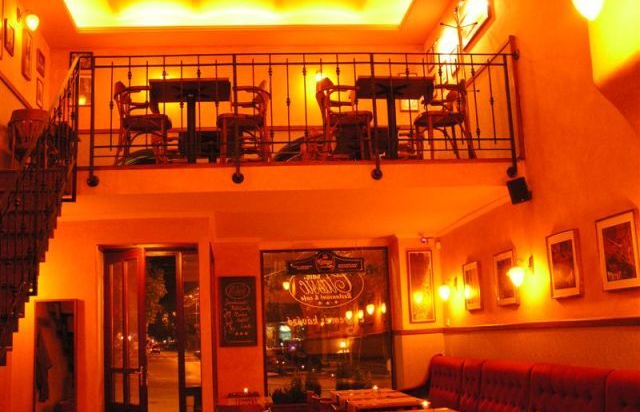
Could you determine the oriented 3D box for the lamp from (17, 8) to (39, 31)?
[{"bbox_3d":[-2.955,-1.887,7.139,0.215,0.245,0.140,-1,-11,-7],"label":"lamp"}]

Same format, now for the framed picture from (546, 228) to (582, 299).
[{"bbox_3d":[1.800,0.435,5.173,0.035,0.457,0.440,-1,-11,-7],"label":"framed picture"}]

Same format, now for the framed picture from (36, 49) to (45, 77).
[{"bbox_3d":[-3.128,-1.600,7.925,0.030,0.245,0.310,-1,-11,-7],"label":"framed picture"}]

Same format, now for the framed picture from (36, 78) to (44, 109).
[{"bbox_3d":[-3.113,-1.249,7.869,0.030,0.285,0.250,-1,-11,-7],"label":"framed picture"}]

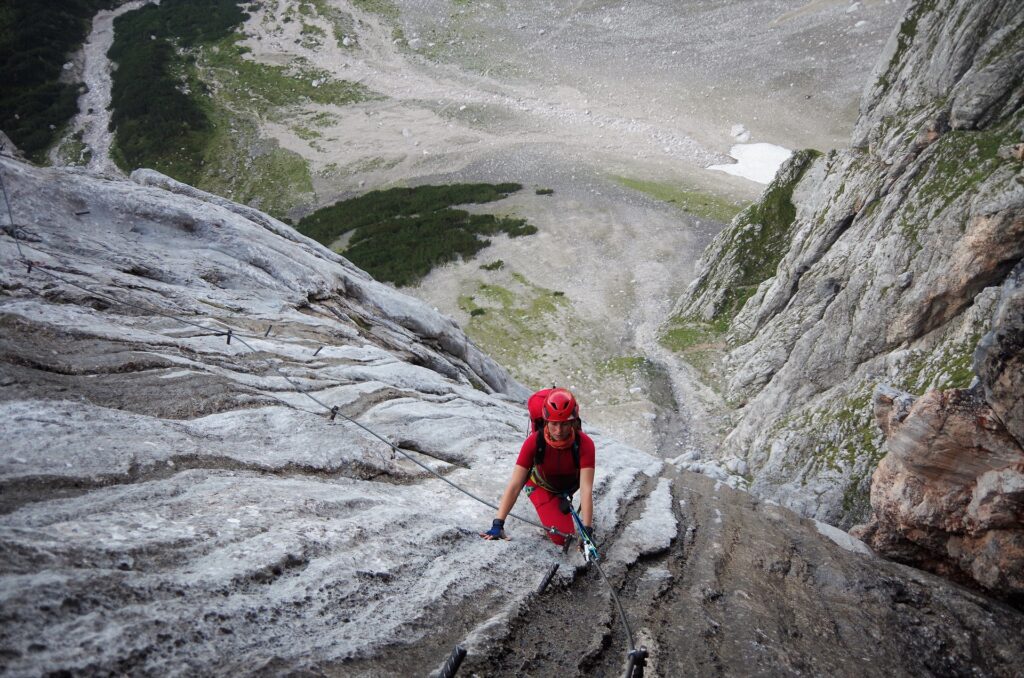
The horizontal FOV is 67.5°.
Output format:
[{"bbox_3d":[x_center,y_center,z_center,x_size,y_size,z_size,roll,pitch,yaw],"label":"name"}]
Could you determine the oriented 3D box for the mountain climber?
[{"bbox_3d":[0.190,0.930,4.950,0.700,1.500,0.850,-3,37,-5],"label":"mountain climber"}]

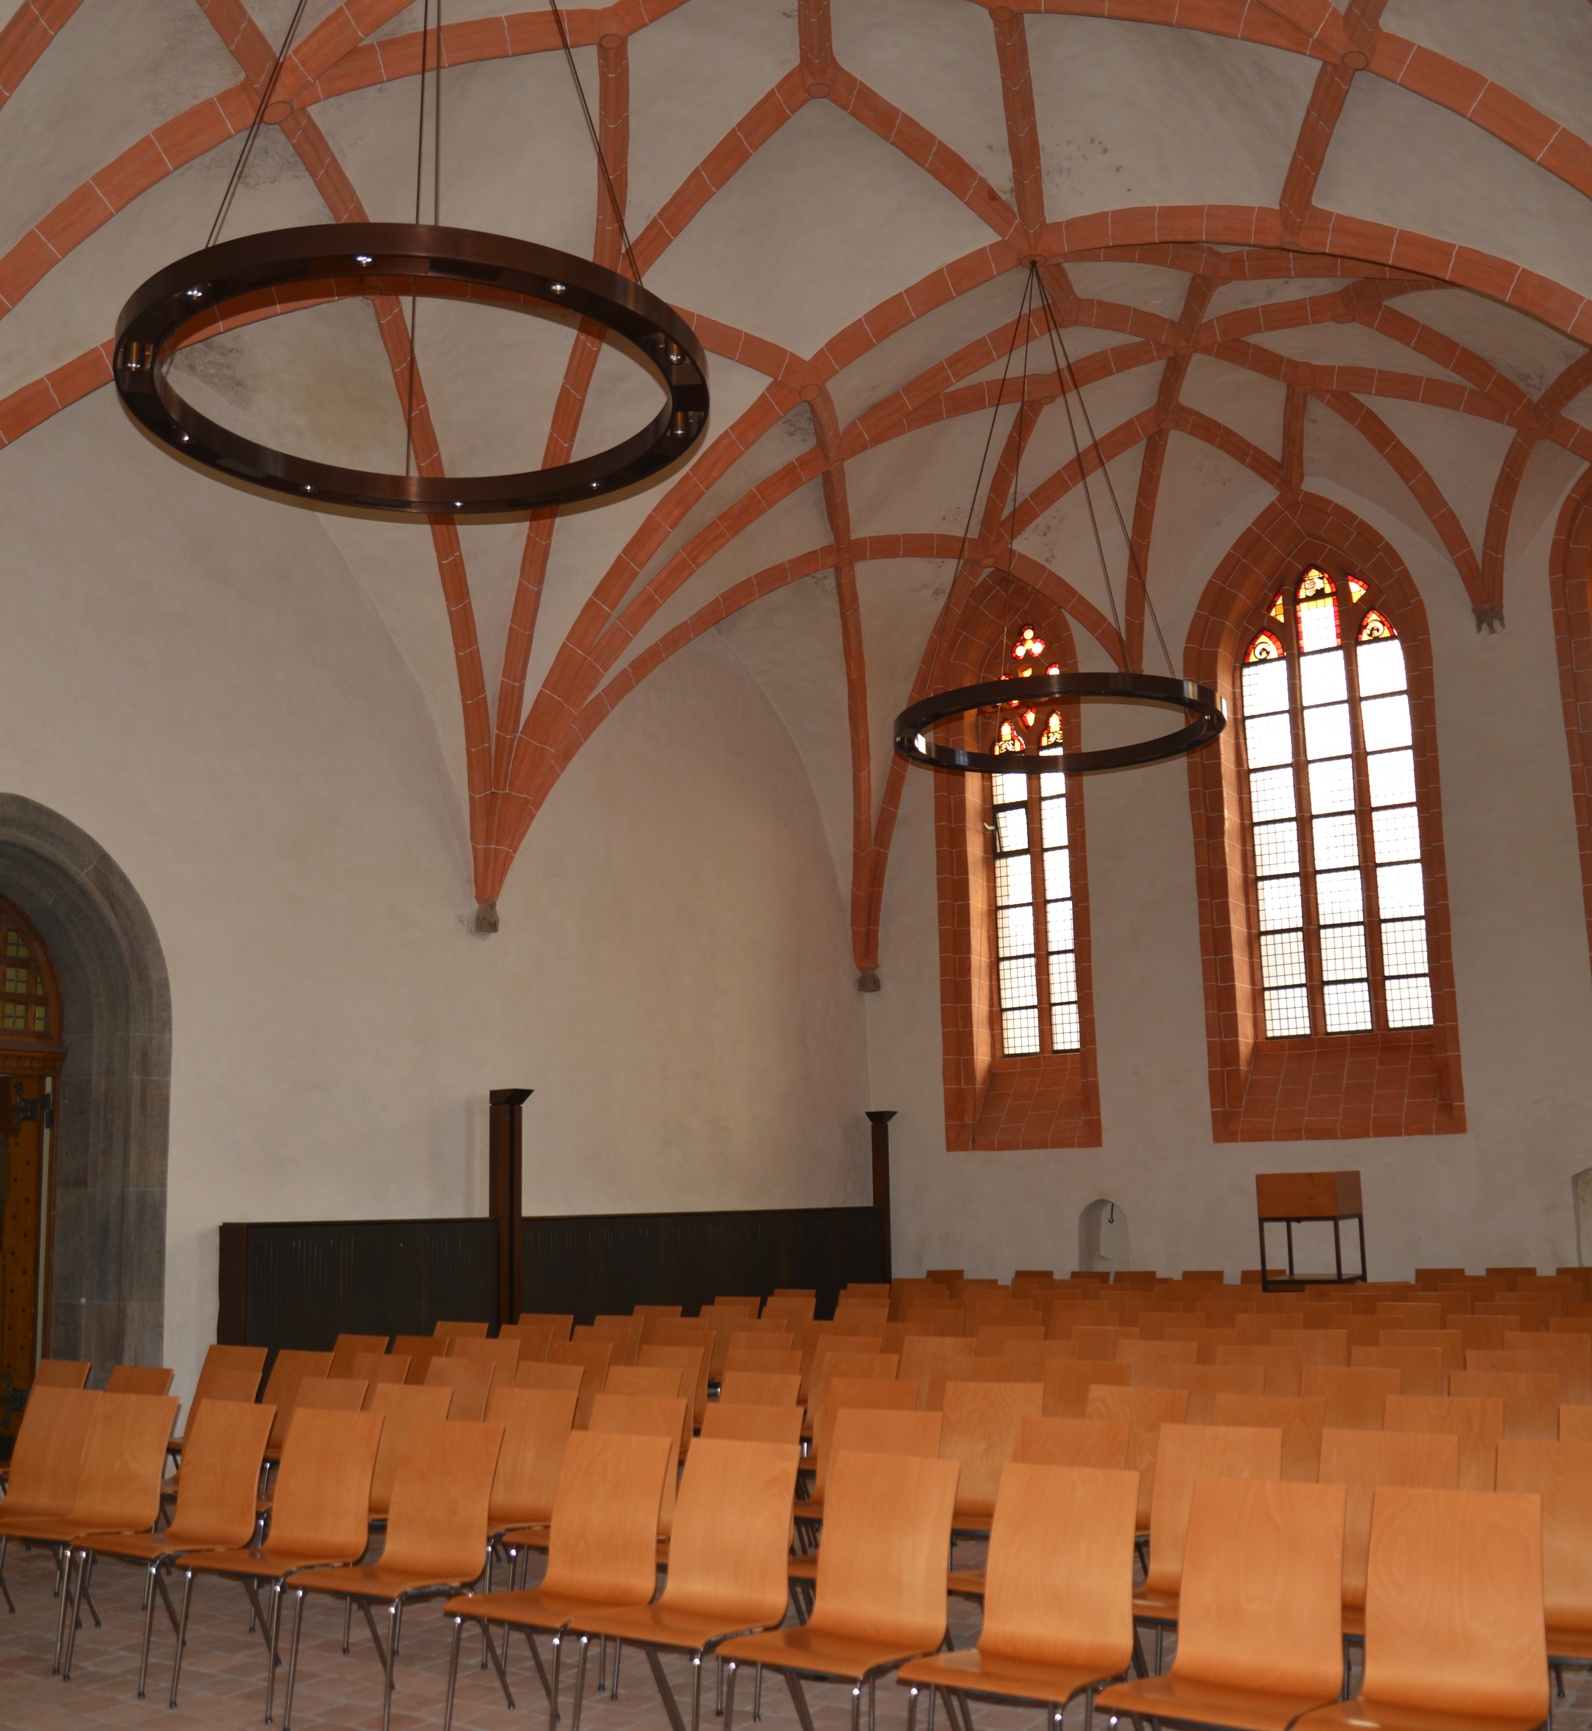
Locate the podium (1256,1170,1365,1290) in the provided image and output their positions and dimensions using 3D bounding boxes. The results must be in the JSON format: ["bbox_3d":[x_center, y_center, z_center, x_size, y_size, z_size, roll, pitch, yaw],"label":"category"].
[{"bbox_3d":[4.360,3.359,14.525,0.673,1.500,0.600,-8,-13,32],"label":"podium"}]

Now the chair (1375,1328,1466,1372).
[{"bbox_3d":[2.805,2.563,7.823,0.475,0.845,0.565,-7,-12,30],"label":"chair"}]

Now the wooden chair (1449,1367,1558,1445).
[{"bbox_3d":[2.460,2.232,6.007,0.475,0.845,0.565,-7,-12,30],"label":"wooden chair"}]

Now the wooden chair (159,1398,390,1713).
[{"bbox_3d":[-1.704,2.287,5.743,0.490,0.855,0.550,-7,-12,29],"label":"wooden chair"}]

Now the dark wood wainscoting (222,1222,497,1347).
[{"bbox_3d":[-2.897,3.112,11.540,0.100,1.447,2.440,-8,-13,32],"label":"dark wood wainscoting"}]

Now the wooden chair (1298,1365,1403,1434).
[{"bbox_3d":[1.978,2.294,6.278,0.475,0.845,0.565,-8,-12,31],"label":"wooden chair"}]

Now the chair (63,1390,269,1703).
[{"bbox_3d":[-2.158,2.333,5.997,0.475,0.845,0.565,-7,-12,30],"label":"chair"}]

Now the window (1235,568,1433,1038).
[{"bbox_3d":[4.824,-0.628,15.589,1.521,4.410,0.200,-8,-12,30],"label":"window"}]

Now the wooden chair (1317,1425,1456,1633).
[{"bbox_3d":[1.552,1.986,4.632,0.465,0.845,0.565,-8,-13,32],"label":"wooden chair"}]

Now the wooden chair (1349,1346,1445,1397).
[{"bbox_3d":[2.502,2.502,7.298,0.490,0.855,0.550,-8,-13,33],"label":"wooden chair"}]

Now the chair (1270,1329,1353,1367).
[{"bbox_3d":[2.325,2.607,8.004,0.475,0.845,0.565,-8,-12,32],"label":"chair"}]

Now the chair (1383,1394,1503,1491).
[{"bbox_3d":[1.998,2.126,5.379,0.475,0.845,0.565,-8,-12,30],"label":"chair"}]

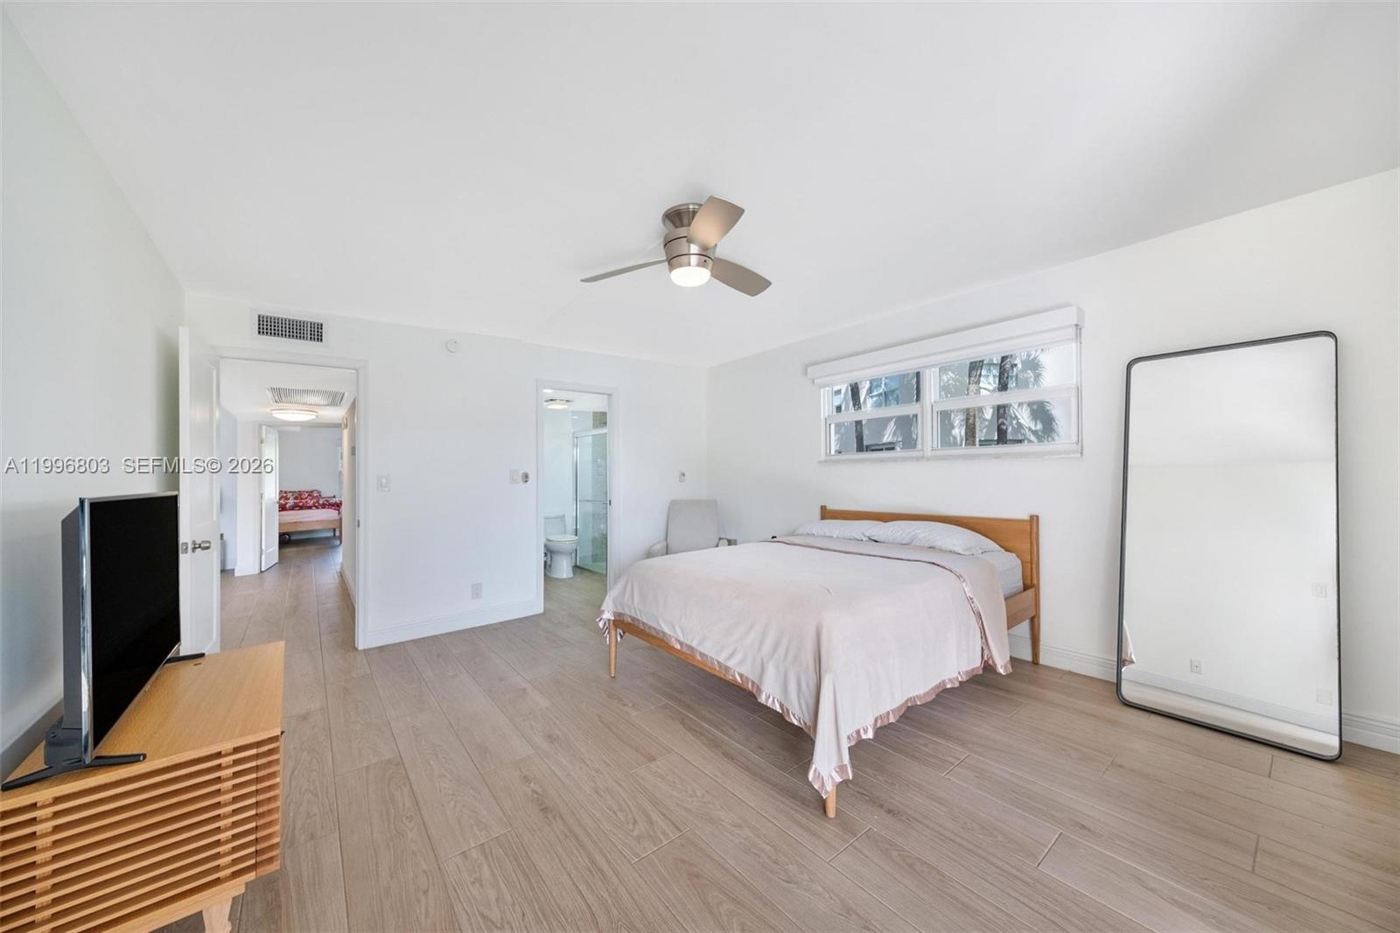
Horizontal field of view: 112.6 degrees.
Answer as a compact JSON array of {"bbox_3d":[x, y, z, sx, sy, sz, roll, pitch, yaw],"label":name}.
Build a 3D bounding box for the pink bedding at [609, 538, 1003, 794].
[{"bbox_3d":[0.644,0.875,2.796,1.880,0.630,1.720,0,-2,-38],"label":"pink bedding"}]

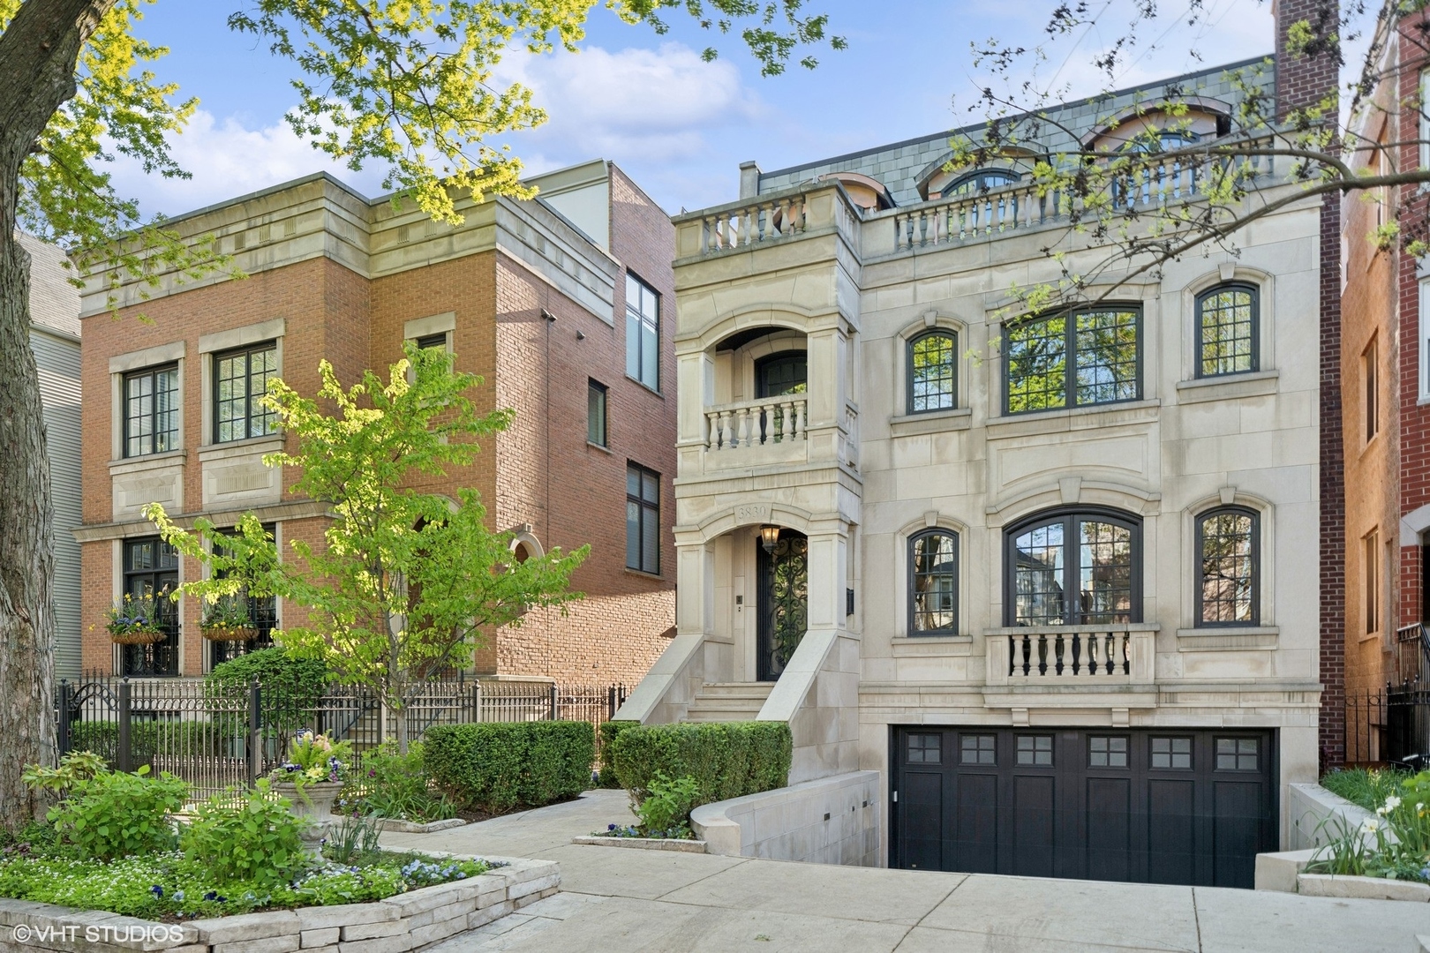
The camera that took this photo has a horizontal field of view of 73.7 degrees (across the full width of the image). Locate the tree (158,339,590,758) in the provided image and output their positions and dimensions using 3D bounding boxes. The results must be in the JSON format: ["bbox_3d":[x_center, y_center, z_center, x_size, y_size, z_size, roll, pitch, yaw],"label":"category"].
[{"bbox_3d":[-4.757,1.269,13.200,6.000,6.300,5.500,-2,-6,26],"label":"tree"}]

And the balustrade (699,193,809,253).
[{"bbox_3d":[0.668,-4.071,15.623,1.870,0.720,0.250,-1,-3,24],"label":"balustrade"}]

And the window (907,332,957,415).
[{"bbox_3d":[3.556,-1.719,15.600,0.780,1.370,0.160,-2,-6,26],"label":"window"}]

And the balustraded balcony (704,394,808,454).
[{"bbox_3d":[0.676,-0.860,15.600,1.800,0.760,0.270,-2,-6,26],"label":"balustraded balcony"}]

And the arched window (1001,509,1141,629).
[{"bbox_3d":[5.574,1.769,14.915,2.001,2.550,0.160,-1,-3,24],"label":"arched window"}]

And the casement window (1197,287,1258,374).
[{"bbox_3d":[7.539,-2.146,14.023,0.830,1.370,0.150,-1,-3,24],"label":"casement window"}]

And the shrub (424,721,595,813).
[{"bbox_3d":[-2.708,3.938,13.125,0.850,1.020,2.400,-1,-3,24],"label":"shrub"}]

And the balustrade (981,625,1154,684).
[{"bbox_3d":[5.408,2.761,14.605,2.450,0.920,0.420,-1,-3,24],"label":"balustrade"}]

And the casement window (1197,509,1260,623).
[{"bbox_3d":[7.369,1.293,13.700,0.810,1.730,0.160,-2,-6,26],"label":"casement window"}]

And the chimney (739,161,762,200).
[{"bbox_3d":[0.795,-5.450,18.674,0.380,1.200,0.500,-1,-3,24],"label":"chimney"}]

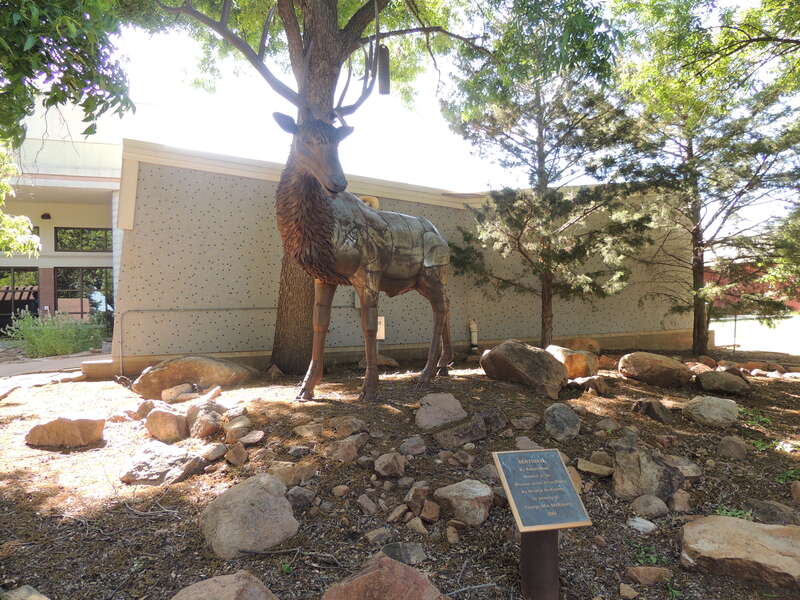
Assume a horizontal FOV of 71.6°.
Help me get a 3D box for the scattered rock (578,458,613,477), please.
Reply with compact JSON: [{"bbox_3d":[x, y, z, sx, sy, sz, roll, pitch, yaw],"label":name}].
[{"bbox_3d":[1.347,1.160,3.841,0.249,0.098,0.150,0,0,0],"label":"scattered rock"}]

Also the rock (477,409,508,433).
[{"bbox_3d":[0.719,0.937,4.314,0.249,0.160,0.200,0,0,9],"label":"rock"}]

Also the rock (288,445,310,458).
[{"bbox_3d":[-0.693,1.045,3.827,0.152,0.081,0.114,0,0,-10],"label":"rock"}]

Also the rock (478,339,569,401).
[{"bbox_3d":[1.301,0.737,5.797,0.920,0.579,0.736,0,0,0],"label":"rock"}]

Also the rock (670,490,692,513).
[{"bbox_3d":[1.791,1.282,3.530,0.135,0.130,0.120,-2,-2,27],"label":"rock"}]

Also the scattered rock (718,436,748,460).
[{"bbox_3d":[2.345,1.044,3.900,0.211,0.161,0.169,0,0,31],"label":"scattered rock"}]

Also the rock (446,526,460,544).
[{"bbox_3d":[0.279,1.228,2.893,0.073,0.087,0.073,0,0,6],"label":"rock"}]

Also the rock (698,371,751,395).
[{"bbox_3d":[3.529,0.900,6.051,0.589,0.226,0.442,0,0,0],"label":"rock"}]

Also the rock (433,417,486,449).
[{"bbox_3d":[0.431,0.961,4.022,0.392,0.224,0.235,0,0,26],"label":"rock"}]

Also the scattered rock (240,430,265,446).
[{"bbox_3d":[-1.128,1.060,4.244,0.184,0.105,0.129,0,0,0],"label":"scattered rock"}]

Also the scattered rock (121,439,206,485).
[{"bbox_3d":[-1.734,1.186,4.050,0.600,0.240,0.420,0,-2,-23],"label":"scattered rock"}]

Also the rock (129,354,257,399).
[{"bbox_3d":[-2.056,0.765,5.550,1.170,0.410,0.620,0,0,-20],"label":"rock"}]

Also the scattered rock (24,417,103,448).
[{"bbox_3d":[-2.680,1.058,4.430,0.639,0.202,0.383,0,0,0],"label":"scattered rock"}]

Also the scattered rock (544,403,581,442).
[{"bbox_3d":[1.227,0.925,4.189,0.272,0.260,0.220,0,0,16],"label":"scattered rock"}]

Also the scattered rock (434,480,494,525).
[{"bbox_3d":[0.398,1.289,3.530,0.370,0.270,0.300,-1,-2,6],"label":"scattered rock"}]

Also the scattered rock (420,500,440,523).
[{"bbox_3d":[0.183,1.271,3.333,0.120,0.110,0.110,0,0,3],"label":"scattered rock"}]

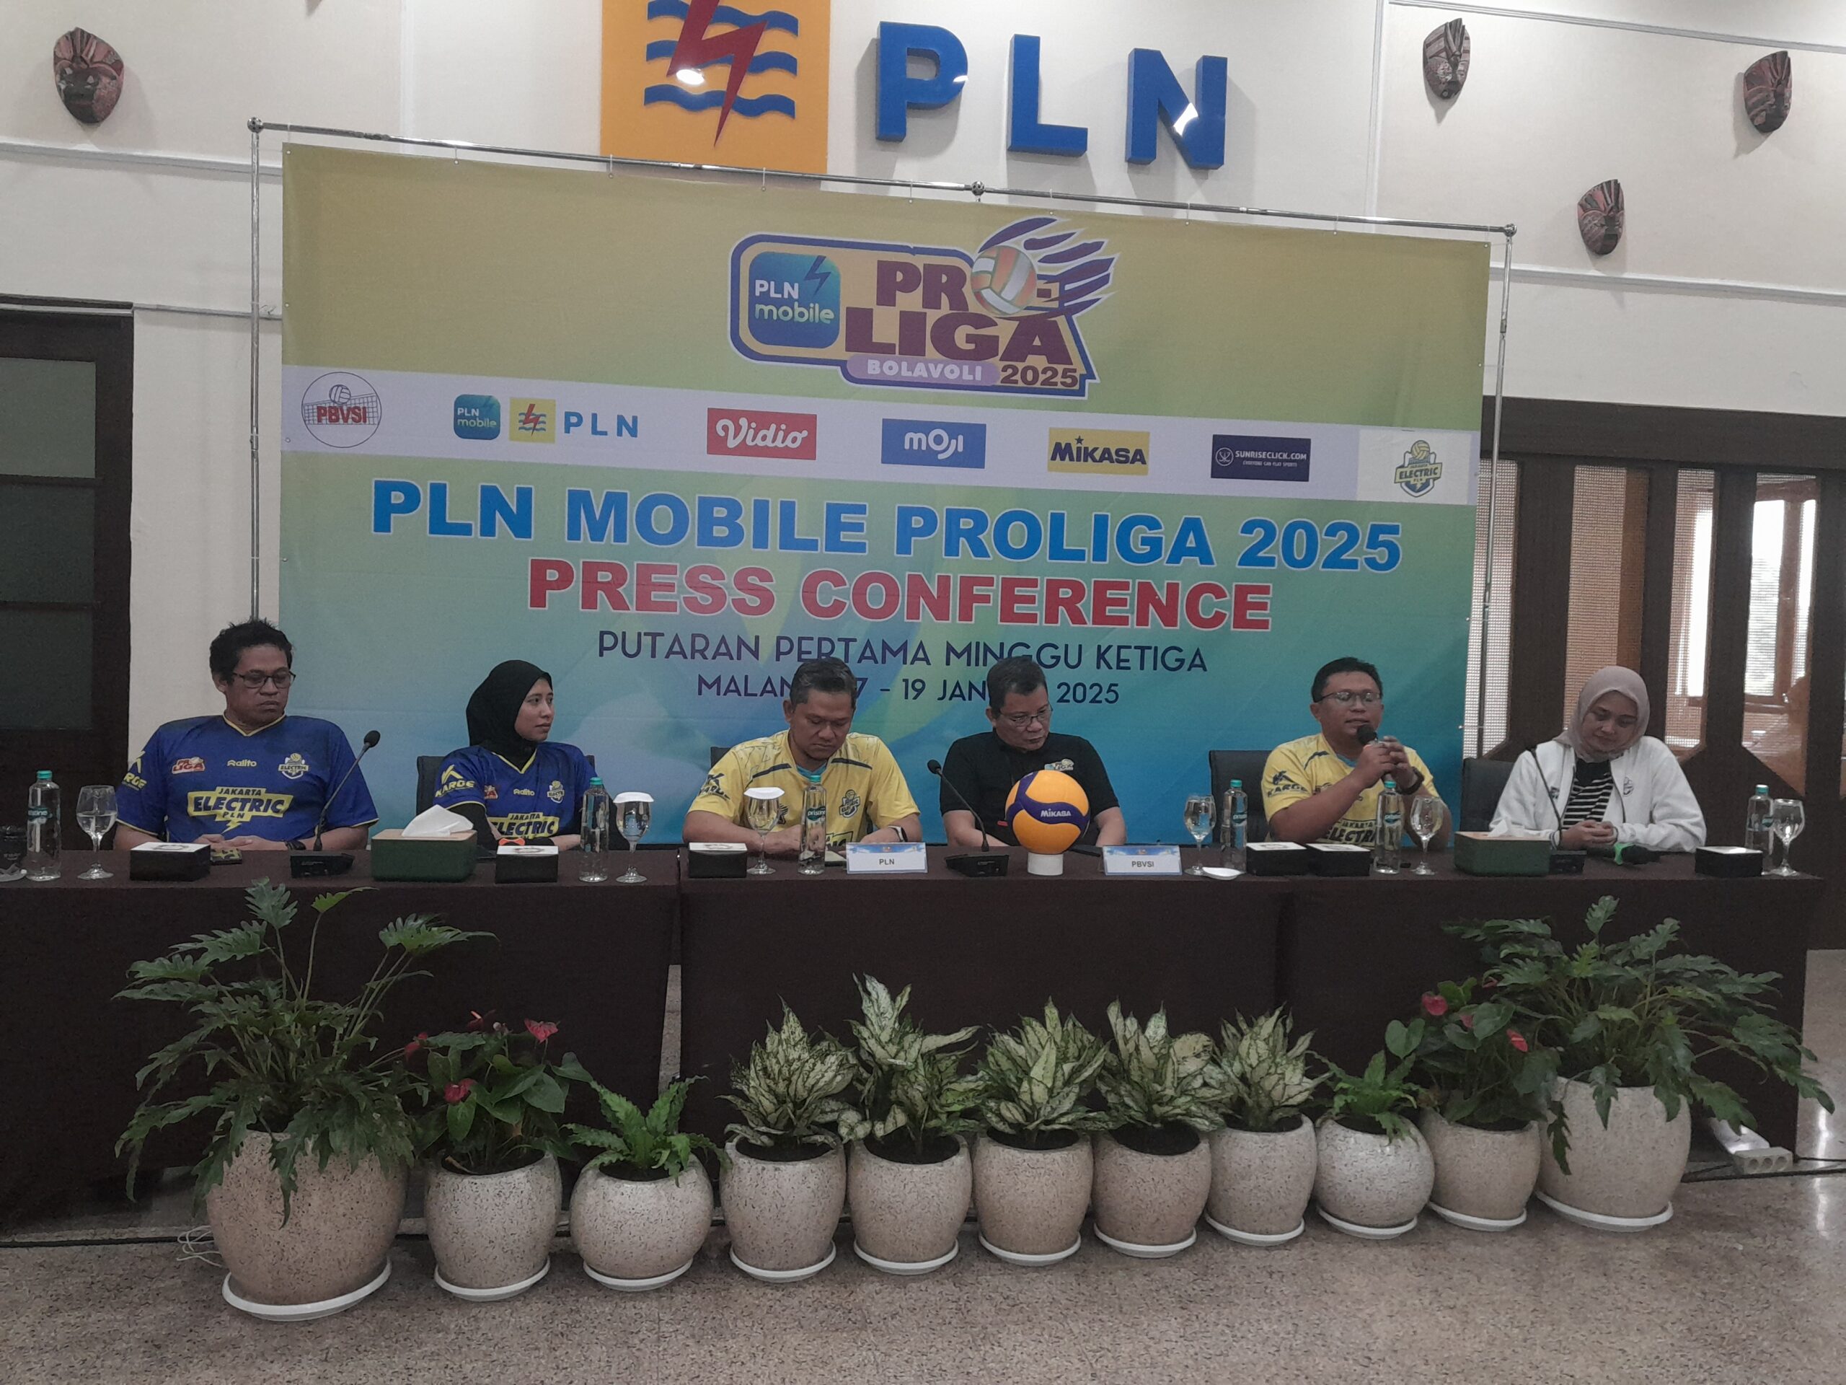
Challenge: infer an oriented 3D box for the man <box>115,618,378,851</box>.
[{"bbox_3d":[-1.728,0.482,3.660,0.660,1.320,0.780,1,2,-20],"label":"man"}]

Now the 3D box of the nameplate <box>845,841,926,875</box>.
[{"bbox_3d":[-0.089,0.399,3.528,0.198,0.077,0.060,1,2,-11],"label":"nameplate"}]

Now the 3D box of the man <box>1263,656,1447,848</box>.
[{"bbox_3d":[1.262,0.552,4.131,0.560,1.309,0.800,1,3,-12],"label":"man"}]

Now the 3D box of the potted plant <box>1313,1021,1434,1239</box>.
[{"bbox_3d":[1.050,1.010,3.362,0.285,0.445,0.280,1,2,-10],"label":"potted plant"}]

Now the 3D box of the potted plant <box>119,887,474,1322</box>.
[{"bbox_3d":[-1.241,0.782,2.877,0.710,0.810,0.600,1,3,-11],"label":"potted plant"}]

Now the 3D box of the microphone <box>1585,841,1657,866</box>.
[{"bbox_3d":[1.951,0.452,4.092,0.250,0.053,0.055,3,2,22],"label":"microphone"}]

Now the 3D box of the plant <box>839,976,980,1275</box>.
[{"bbox_3d":[-0.028,0.904,3.075,0.299,0.608,0.299,1,2,-11],"label":"plant"}]

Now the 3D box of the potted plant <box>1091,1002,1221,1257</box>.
[{"bbox_3d":[0.531,0.958,3.222,0.285,0.536,0.285,1,3,-11],"label":"potted plant"}]

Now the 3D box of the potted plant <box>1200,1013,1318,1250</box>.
[{"bbox_3d":[0.786,0.974,3.299,0.270,0.510,0.275,1,3,-11],"label":"potted plant"}]

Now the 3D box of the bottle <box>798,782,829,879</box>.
[{"bbox_3d":[-0.266,0.318,3.485,0.065,0.232,0.065,1,2,-10],"label":"bottle"}]

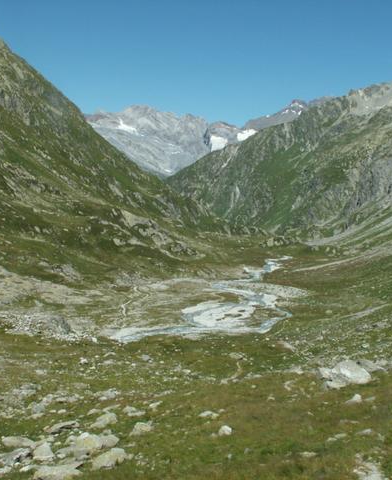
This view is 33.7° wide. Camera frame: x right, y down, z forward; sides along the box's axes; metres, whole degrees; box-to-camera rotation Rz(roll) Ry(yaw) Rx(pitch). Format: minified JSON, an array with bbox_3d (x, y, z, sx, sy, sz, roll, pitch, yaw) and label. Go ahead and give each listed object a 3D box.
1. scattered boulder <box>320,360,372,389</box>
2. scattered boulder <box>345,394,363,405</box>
[{"bbox_3d":[11.096,9.917,47.710,3.719,1.956,2.789,1,3,13],"label":"scattered boulder"},{"bbox_3d":[9.184,9.301,37.734,1.018,0.544,0.815,1,3,14],"label":"scattered boulder"}]

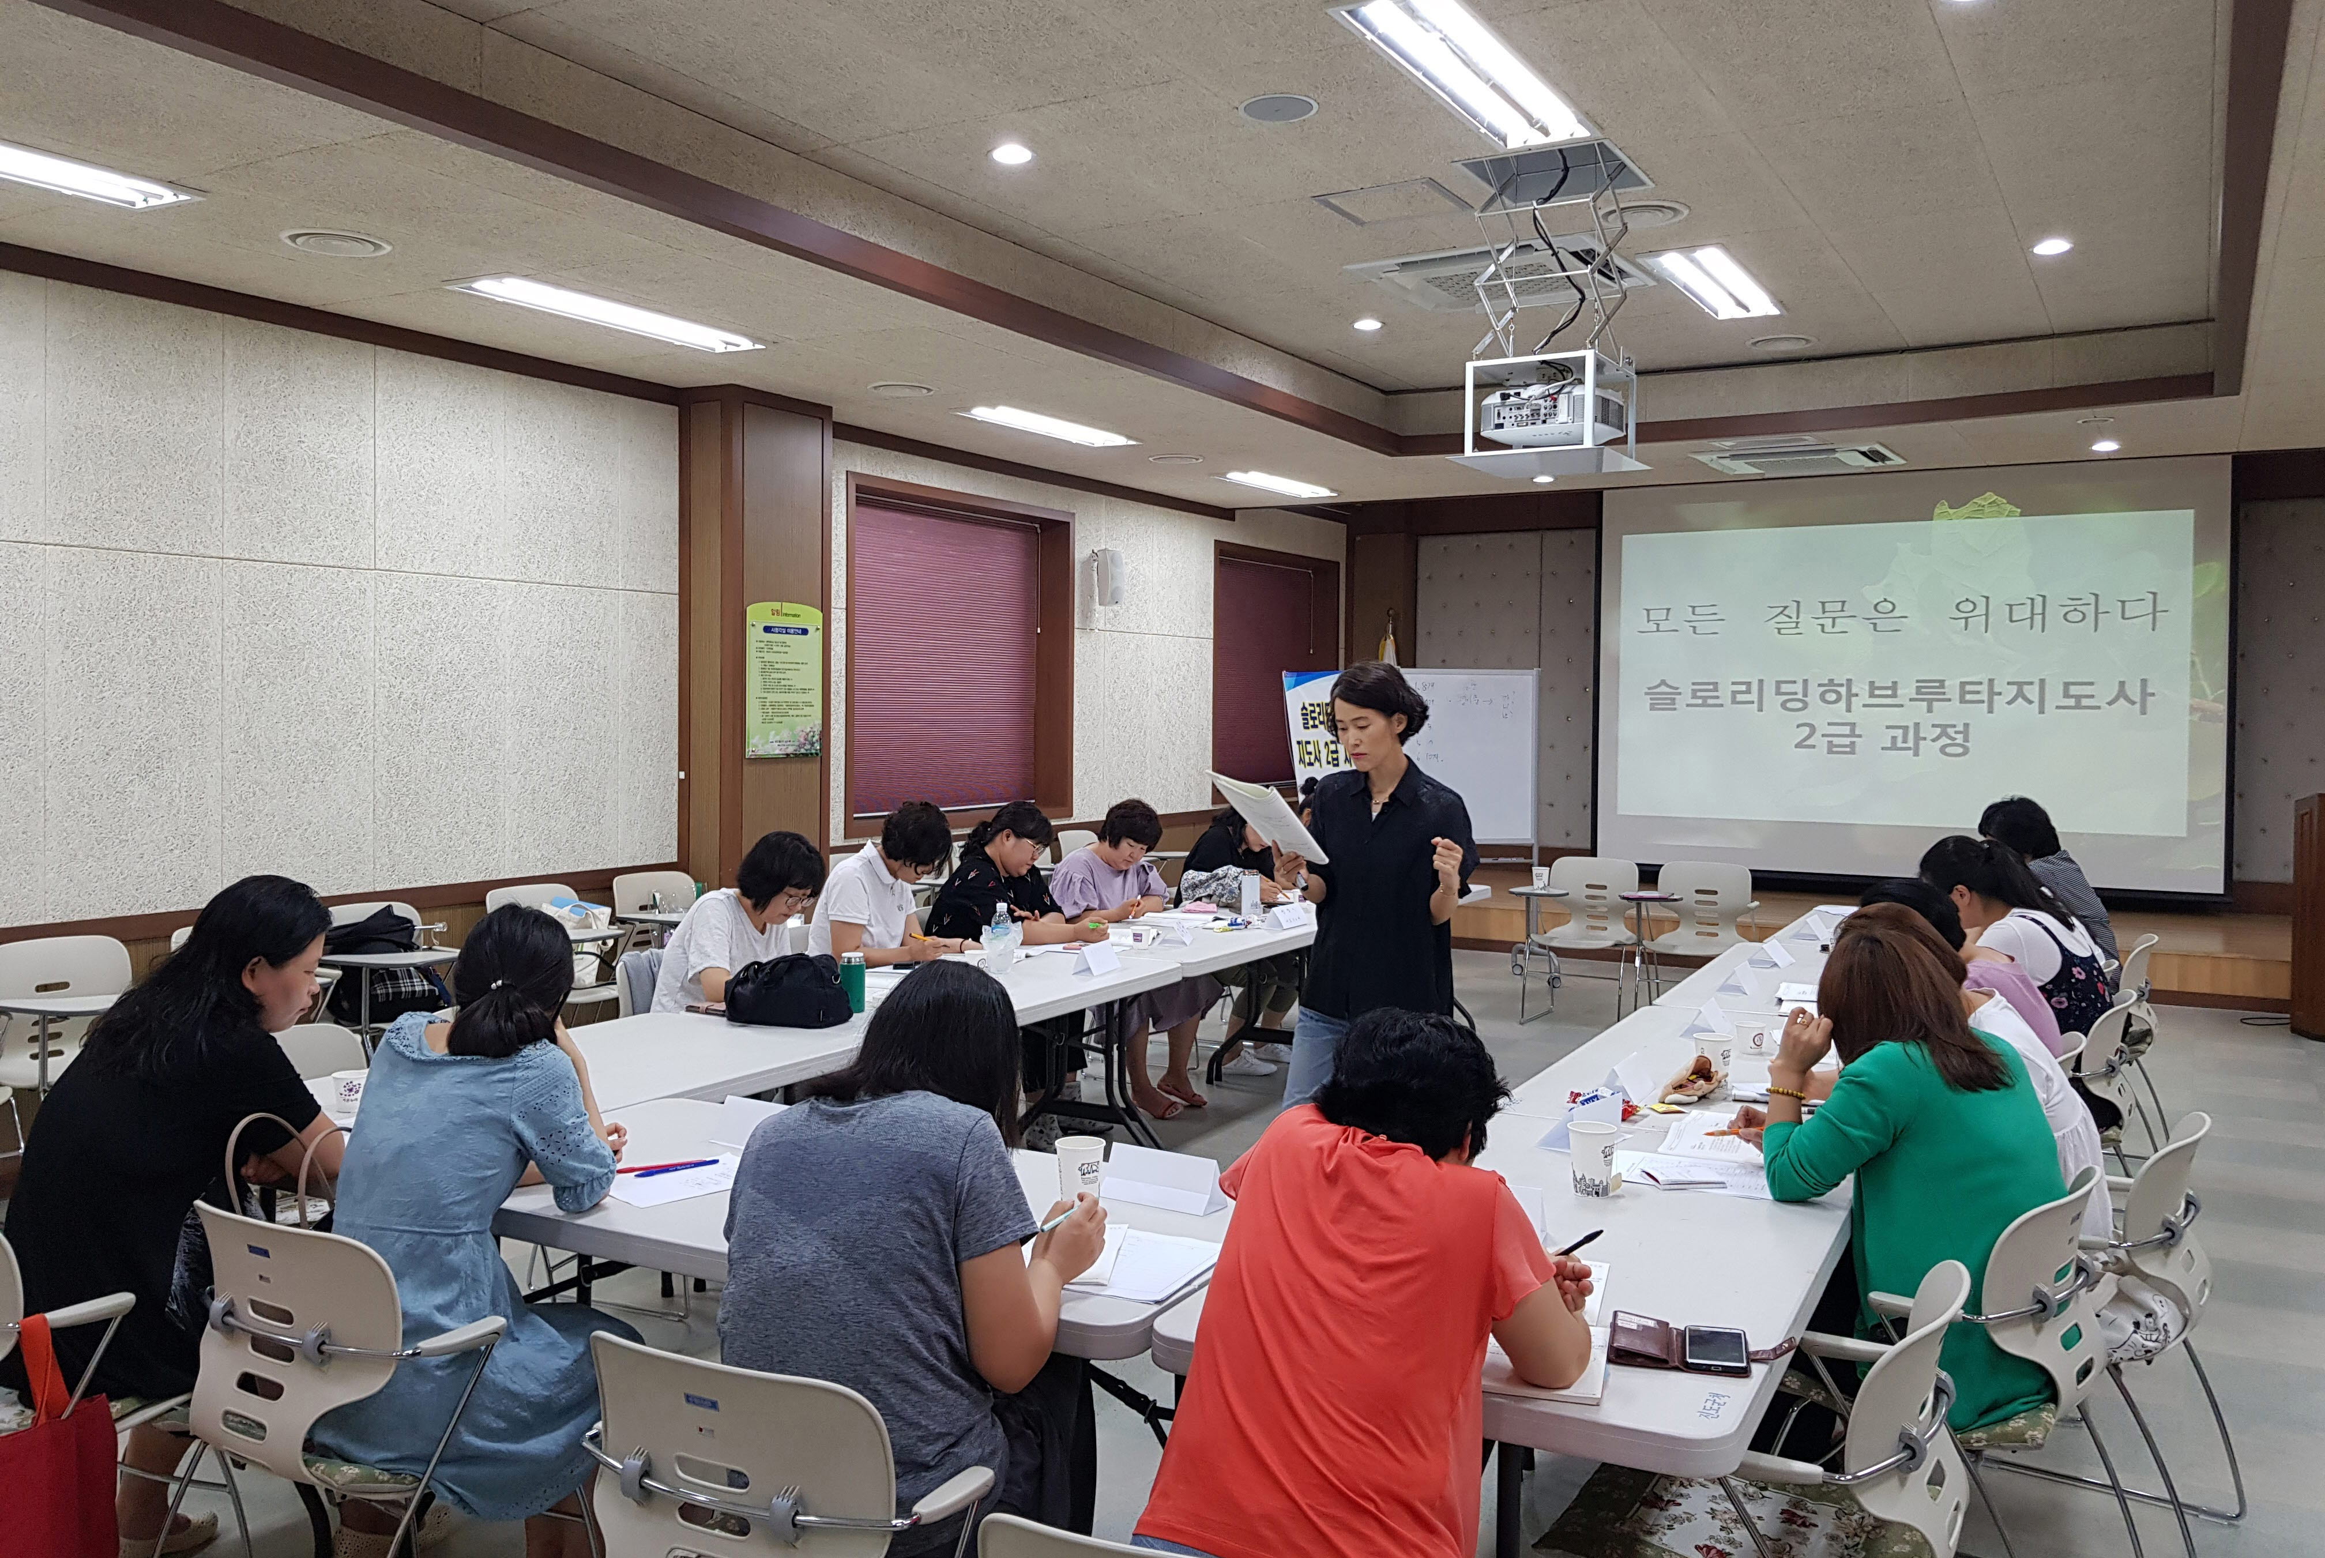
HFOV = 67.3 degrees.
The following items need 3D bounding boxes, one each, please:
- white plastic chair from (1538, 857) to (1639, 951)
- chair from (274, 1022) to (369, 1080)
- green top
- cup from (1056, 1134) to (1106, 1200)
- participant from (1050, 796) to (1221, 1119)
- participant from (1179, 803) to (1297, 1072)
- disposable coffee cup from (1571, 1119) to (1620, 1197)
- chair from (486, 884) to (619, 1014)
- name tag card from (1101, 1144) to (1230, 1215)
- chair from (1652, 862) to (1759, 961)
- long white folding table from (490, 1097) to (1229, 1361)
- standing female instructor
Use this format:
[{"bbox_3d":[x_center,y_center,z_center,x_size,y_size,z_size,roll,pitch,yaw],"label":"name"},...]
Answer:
[{"bbox_3d":[2.148,0.821,8.826,0.520,0.800,0.570,2,2,25],"label":"white plastic chair"},{"bbox_3d":[-1.773,0.970,3.714,0.570,0.800,0.540,2,3,31],"label":"chair"},{"bbox_3d":[1.248,0.705,2.945,0.470,0.620,0.490,-1,3,-42],"label":"green top"},{"bbox_3d":[-0.131,0.640,2.824,0.081,0.104,0.081,1,2,0],"label":"cup"},{"bbox_3d":[-0.151,0.696,7.301,0.880,1.220,0.530,2,2,34],"label":"participant"},{"bbox_3d":[0.342,0.690,7.854,0.780,1.150,0.520,2,3,30],"label":"participant"},{"bbox_3d":[0.756,0.671,3.070,0.087,0.115,0.087,0,2,0],"label":"disposable coffee cup"},{"bbox_3d":[-2.365,0.847,6.808,0.520,0.800,0.570,-1,3,-41],"label":"chair"},{"bbox_3d":[0.003,0.684,3.001,0.211,0.086,0.076,2,2,34],"label":"name tag card"},{"bbox_3d":[2.655,0.856,8.862,0.600,0.830,0.610,2,2,34],"label":"chair"},{"bbox_3d":[-0.540,1.049,2.933,1.510,0.730,0.740,2,2,27],"label":"long white folding table"},{"bbox_3d":[0.460,0.559,4.003,0.500,1.650,0.420,2,2,27],"label":"standing female instructor"}]

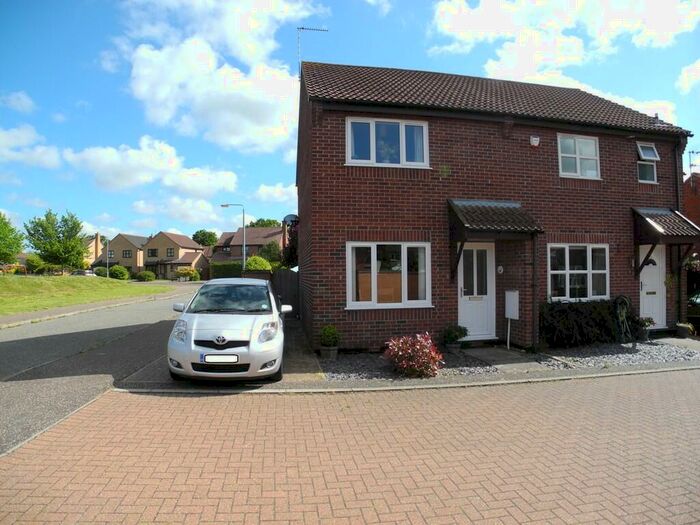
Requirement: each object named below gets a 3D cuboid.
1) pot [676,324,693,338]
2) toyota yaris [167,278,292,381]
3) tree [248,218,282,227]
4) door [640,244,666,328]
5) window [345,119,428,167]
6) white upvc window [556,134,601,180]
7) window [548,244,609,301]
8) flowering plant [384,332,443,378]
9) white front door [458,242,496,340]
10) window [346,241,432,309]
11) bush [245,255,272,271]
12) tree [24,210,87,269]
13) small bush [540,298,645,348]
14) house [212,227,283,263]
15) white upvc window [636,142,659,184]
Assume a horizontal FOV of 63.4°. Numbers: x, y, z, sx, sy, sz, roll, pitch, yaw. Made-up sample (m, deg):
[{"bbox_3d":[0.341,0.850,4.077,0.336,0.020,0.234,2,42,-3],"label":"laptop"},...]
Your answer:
[{"bbox_3d":[7.739,1.608,13.100,0.380,0.330,0.360,0,-1,-14],"label":"pot"},{"bbox_3d":[-1.880,0.970,9.450,1.740,1.520,3.780,0,-1,-4],"label":"toyota yaris"},{"bbox_3d":[-13.591,-2.146,90.000,7.200,9.800,7.200,0,-1,-11],"label":"tree"},{"bbox_3d":[7.054,0.577,13.168,0.900,2.080,0.100,0,-2,-14],"label":"door"},{"bbox_3d":[0.788,-2.395,11.445,1.790,1.050,0.100,0,-2,-14],"label":"window"},{"bbox_3d":[5.170,-2.362,12.739,1.210,1.050,0.100,0,-2,-14],"label":"white upvc window"},{"bbox_3d":[5.113,0.219,12.654,1.700,1.320,0.110,0,-1,-14],"label":"window"},{"bbox_3d":[1.059,1.528,9.300,0.860,0.720,0.800,0,-2,-14],"label":"flowering plant"},{"bbox_3d":[2.677,0.598,11.888,0.880,2.080,0.100,0,-1,-14],"label":"white front door"},{"bbox_3d":[0.788,0.255,11.290,1.790,1.360,0.100,0,-2,-14],"label":"window"},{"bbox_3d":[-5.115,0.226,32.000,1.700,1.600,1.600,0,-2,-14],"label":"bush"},{"bbox_3d":[-28.607,-1.943,55.000,5.700,6.100,5.300,0,-2,-14],"label":"tree"},{"bbox_3d":[5.140,1.309,12.050,2.000,1.030,0.750,0,-2,-14],"label":"small bush"},{"bbox_3d":[-13.151,-1.031,73.000,9.800,7.100,8.000,0,-1,2],"label":"house"},{"bbox_3d":[6.989,-2.342,13.268,0.620,1.050,0.180,0,-1,-14],"label":"white upvc window"}]

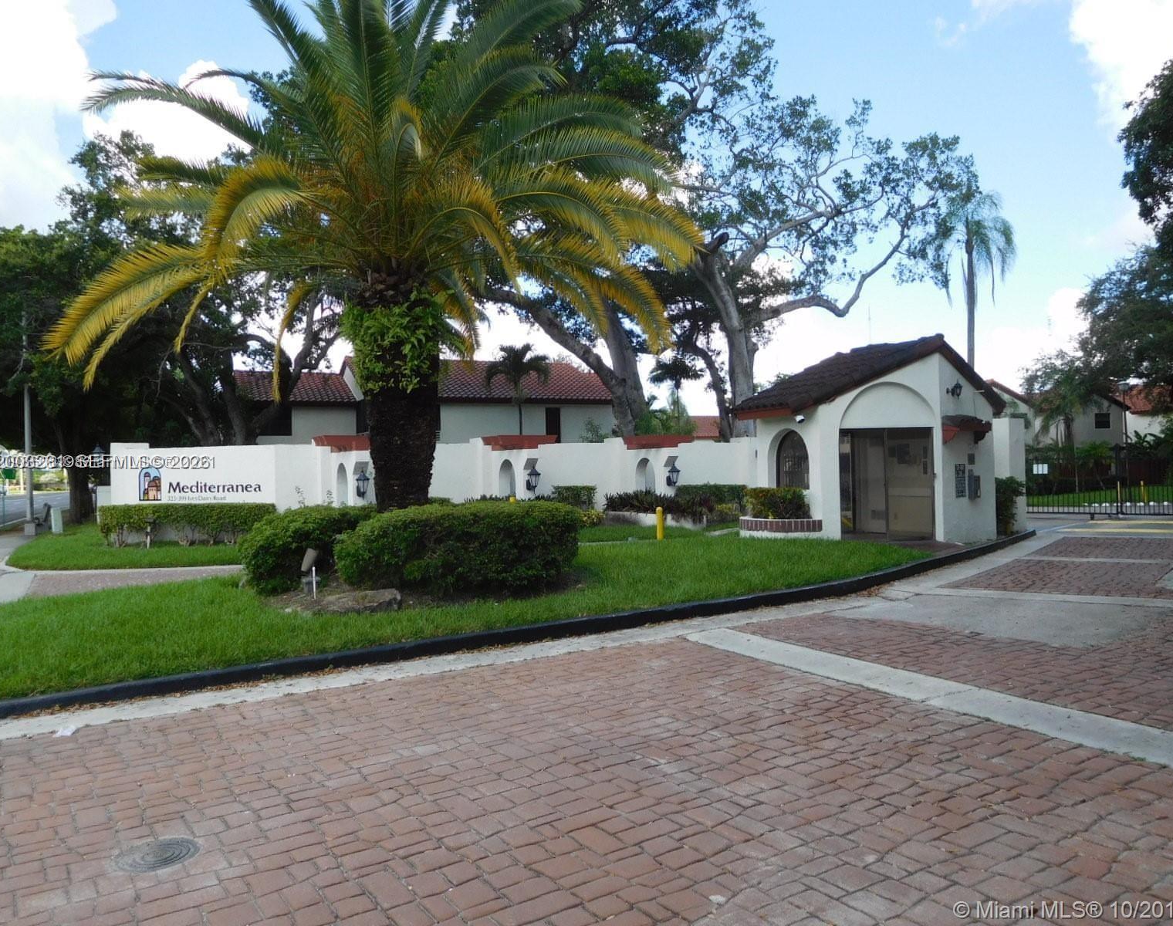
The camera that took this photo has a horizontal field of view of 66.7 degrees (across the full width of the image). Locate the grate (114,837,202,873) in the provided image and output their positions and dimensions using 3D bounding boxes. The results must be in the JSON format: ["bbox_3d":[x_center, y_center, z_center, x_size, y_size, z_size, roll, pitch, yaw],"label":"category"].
[{"bbox_3d":[-1.761,1.624,3.658,0.350,0.030,0.350,-1,-1,0],"label":"grate"}]

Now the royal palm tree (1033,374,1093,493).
[{"bbox_3d":[23.490,-1.398,44.000,2.800,5.750,2.800,-1,-1,0],"label":"royal palm tree"}]

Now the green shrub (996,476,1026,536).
[{"bbox_3d":[8.708,0.887,18.400,0.700,1.220,0.700,-1,-1,0],"label":"green shrub"}]

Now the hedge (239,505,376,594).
[{"bbox_3d":[-3.776,1.158,12.100,1.850,1.050,1.600,-1,-1,-18],"label":"hedge"}]

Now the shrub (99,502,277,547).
[{"bbox_3d":[-8.991,1.404,20.100,4.050,0.950,0.800,-1,-1,8],"label":"shrub"}]

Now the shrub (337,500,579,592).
[{"bbox_3d":[-1.639,1.049,11.700,3.000,1.050,1.550,-1,-1,4],"label":"shrub"}]

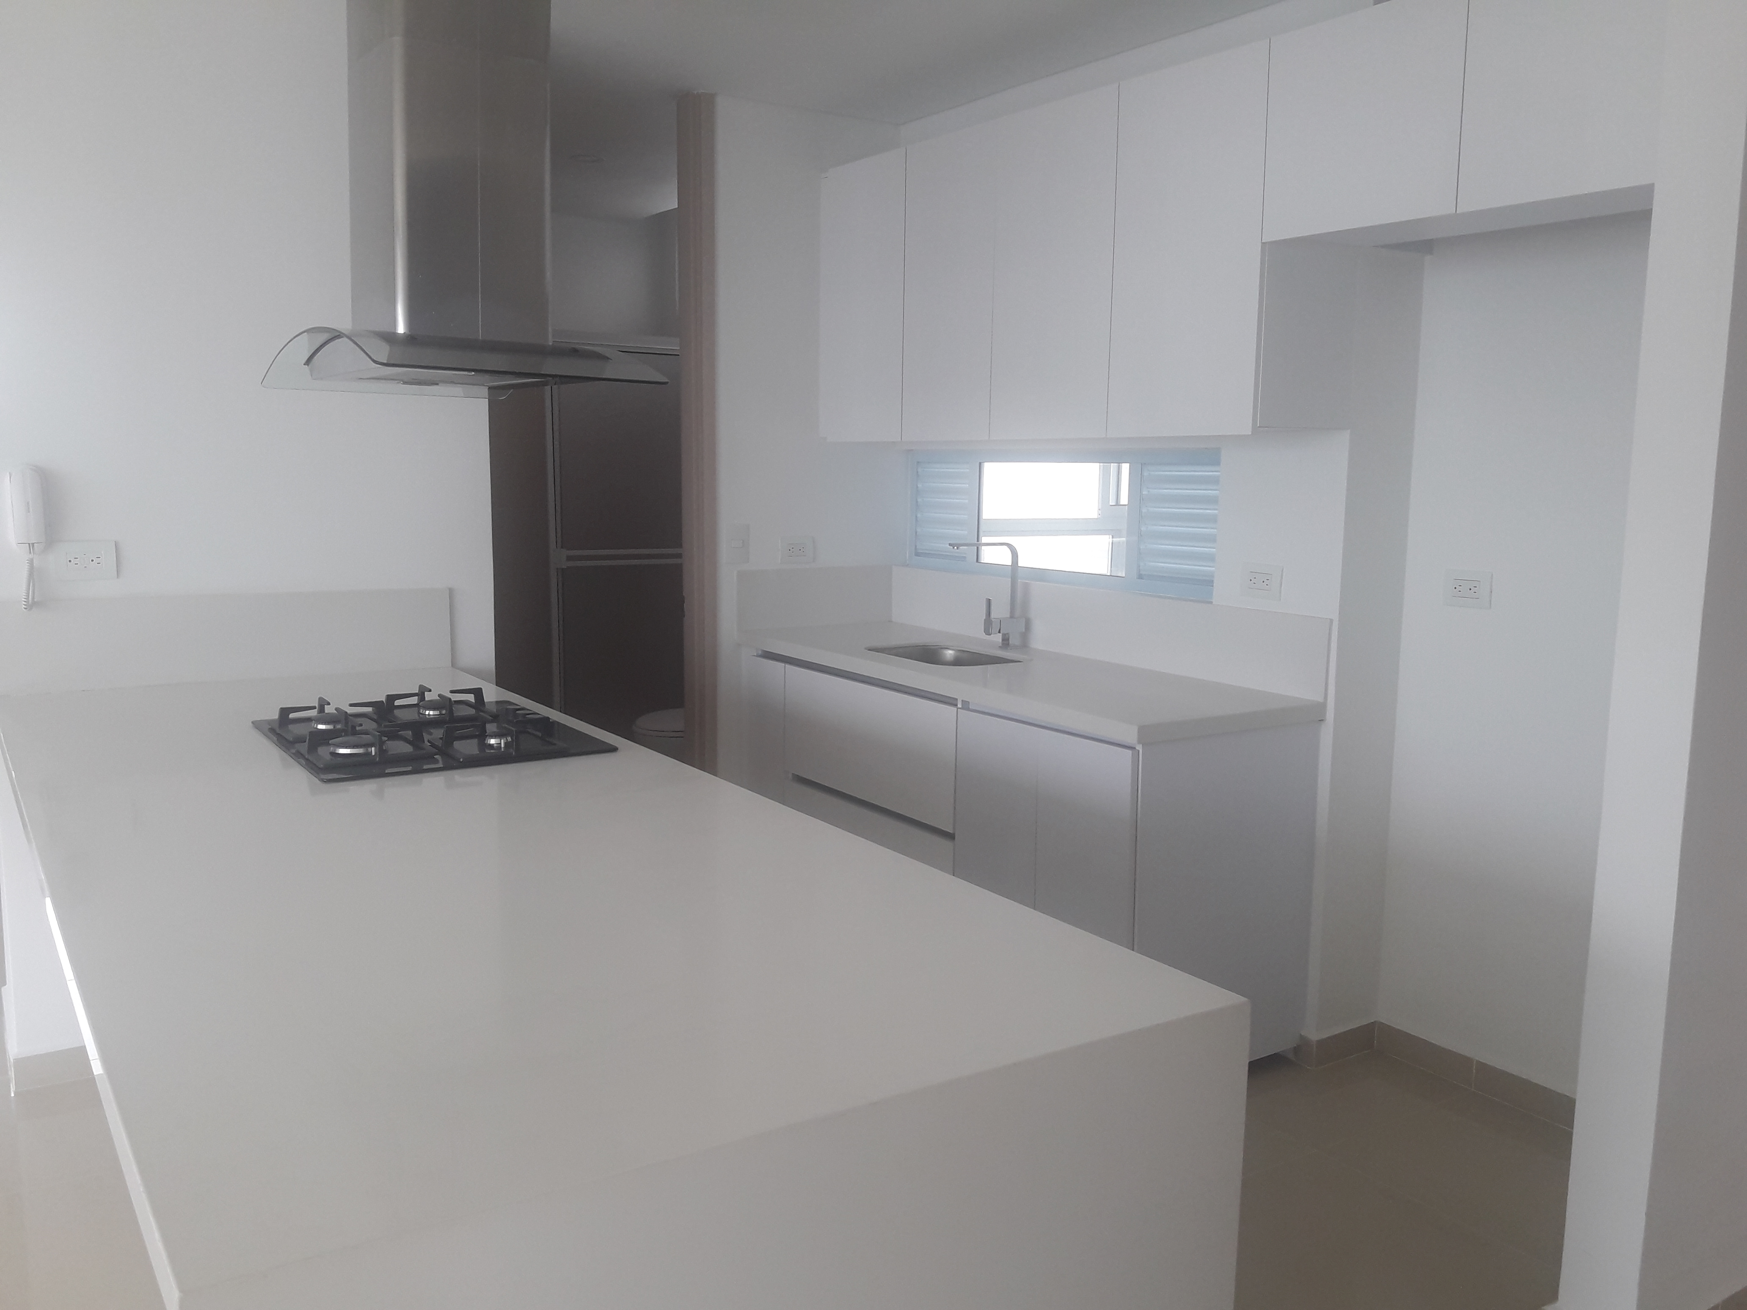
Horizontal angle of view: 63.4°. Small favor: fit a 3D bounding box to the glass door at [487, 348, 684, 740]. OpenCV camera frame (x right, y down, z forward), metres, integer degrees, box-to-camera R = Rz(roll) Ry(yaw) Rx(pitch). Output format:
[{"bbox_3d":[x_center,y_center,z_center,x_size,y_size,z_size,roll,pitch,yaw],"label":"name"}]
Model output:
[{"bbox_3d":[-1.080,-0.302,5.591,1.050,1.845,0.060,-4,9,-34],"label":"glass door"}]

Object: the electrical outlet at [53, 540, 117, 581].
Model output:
[{"bbox_3d":[-1.706,-0.203,3.066,0.117,0.085,0.012,-4,9,-34],"label":"electrical outlet"}]

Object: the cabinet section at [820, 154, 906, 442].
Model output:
[{"bbox_3d":[0.097,-1.077,4.372,0.319,0.821,0.465,-5,9,-33],"label":"cabinet section"}]

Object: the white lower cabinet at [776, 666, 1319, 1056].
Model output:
[{"bbox_3d":[0.307,0.455,3.840,0.580,0.798,1.720,-4,9,-34],"label":"white lower cabinet"}]

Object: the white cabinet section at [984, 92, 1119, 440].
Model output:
[{"bbox_3d":[0.576,-0.971,3.642,0.319,0.821,0.463,-5,9,-33],"label":"white cabinet section"}]

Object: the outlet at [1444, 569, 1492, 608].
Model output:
[{"bbox_3d":[1.319,-0.145,3.144,0.012,0.079,0.119,-4,9,-34],"label":"outlet"}]

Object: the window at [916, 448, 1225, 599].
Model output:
[{"bbox_3d":[0.479,-0.400,4.062,0.080,0.377,1.330,-4,9,-34],"label":"window"}]

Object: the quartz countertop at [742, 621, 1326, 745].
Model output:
[{"bbox_3d":[0.304,0.039,3.798,0.590,0.038,1.765,-4,9,-34],"label":"quartz countertop"}]

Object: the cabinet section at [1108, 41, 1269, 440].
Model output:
[{"bbox_3d":[0.827,-0.915,3.259,0.319,0.821,0.459,-5,9,-33],"label":"cabinet section"}]

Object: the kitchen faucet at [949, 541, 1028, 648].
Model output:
[{"bbox_3d":[0.326,-0.171,4.043,0.265,0.310,0.055,-4,9,-34],"label":"kitchen faucet"}]

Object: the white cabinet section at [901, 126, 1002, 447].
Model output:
[{"bbox_3d":[0.337,-1.024,4.007,0.319,0.821,0.417,-5,9,-33],"label":"white cabinet section"}]

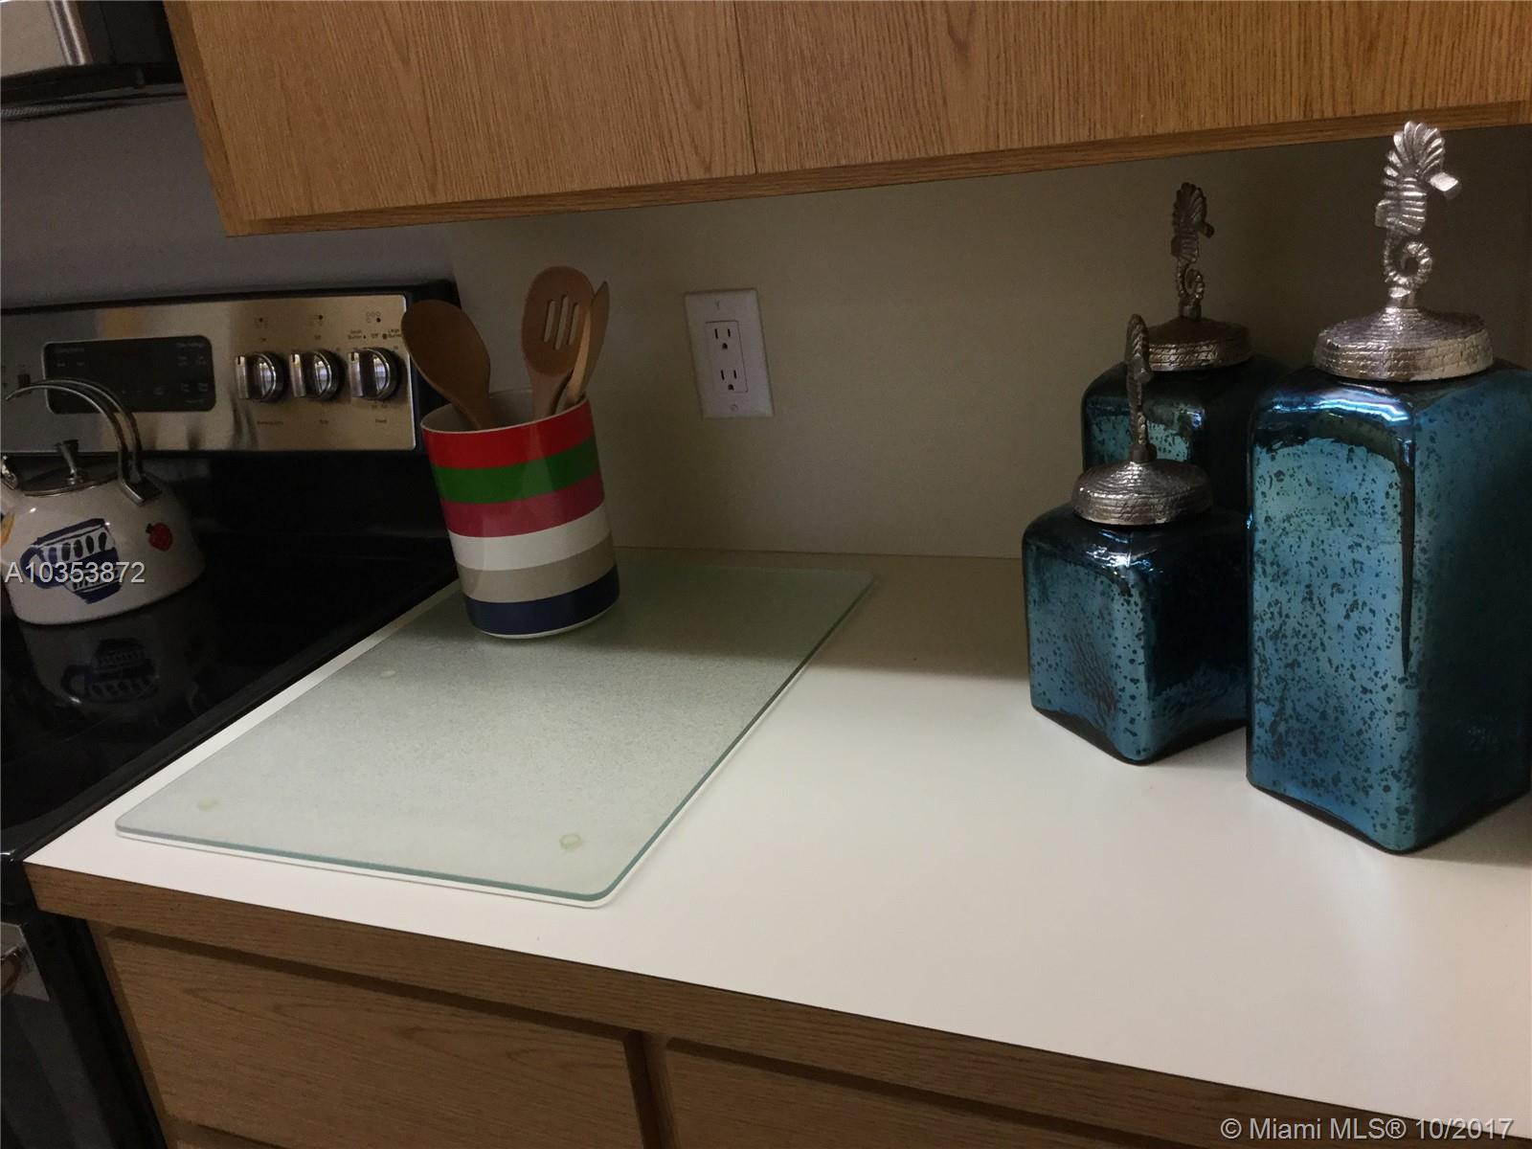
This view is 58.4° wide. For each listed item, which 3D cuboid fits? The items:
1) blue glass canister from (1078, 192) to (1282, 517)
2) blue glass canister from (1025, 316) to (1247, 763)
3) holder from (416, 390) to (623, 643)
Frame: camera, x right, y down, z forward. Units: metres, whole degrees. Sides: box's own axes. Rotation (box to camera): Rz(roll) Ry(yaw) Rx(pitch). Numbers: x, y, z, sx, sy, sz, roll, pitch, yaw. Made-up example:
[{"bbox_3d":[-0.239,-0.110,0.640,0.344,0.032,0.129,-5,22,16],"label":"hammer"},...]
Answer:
[{"bbox_3d":[0.314,-0.122,1.016,0.118,0.327,0.118,-19,23,-27],"label":"blue glass canister"},{"bbox_3d":[0.242,-0.032,0.884,0.117,0.271,0.117,-16,22,-21],"label":"blue glass canister"},{"bbox_3d":[-0.209,-0.056,1.200,0.144,0.183,0.144,2,23,24],"label":"holder"}]

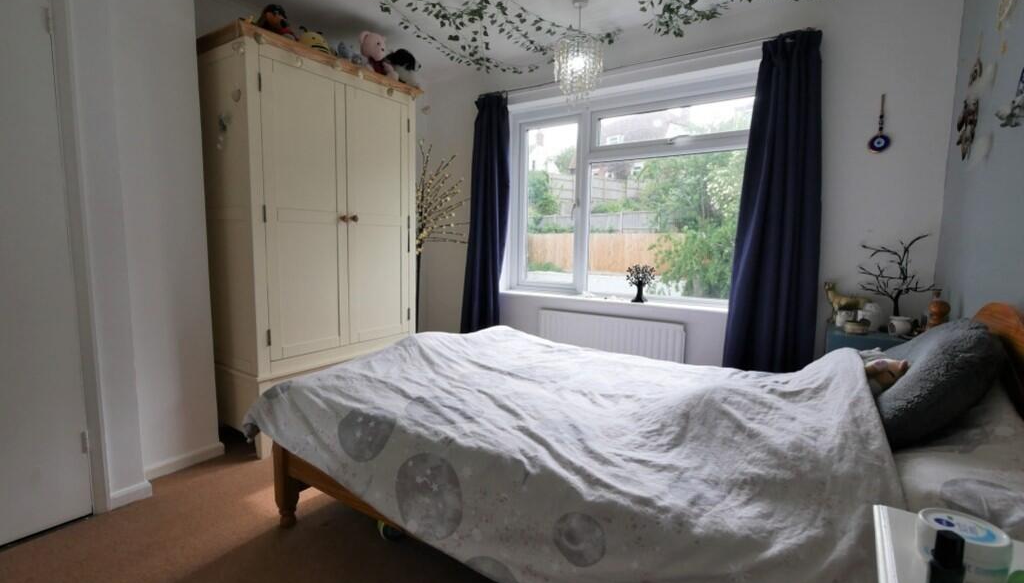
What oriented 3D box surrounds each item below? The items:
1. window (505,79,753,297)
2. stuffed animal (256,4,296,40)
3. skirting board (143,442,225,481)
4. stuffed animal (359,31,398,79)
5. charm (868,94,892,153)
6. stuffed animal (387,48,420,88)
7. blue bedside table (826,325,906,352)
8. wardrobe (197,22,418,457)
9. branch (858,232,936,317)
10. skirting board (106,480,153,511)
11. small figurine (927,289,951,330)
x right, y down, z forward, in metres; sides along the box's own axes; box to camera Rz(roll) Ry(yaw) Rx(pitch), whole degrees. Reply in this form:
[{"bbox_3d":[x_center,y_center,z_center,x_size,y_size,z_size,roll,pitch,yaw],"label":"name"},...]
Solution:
[{"bbox_3d":[0.663,-0.564,2.549,1.571,1.228,0.090,5,7,31],"label":"window"},{"bbox_3d":[-1.121,-1.280,1.978,0.140,0.180,0.140,4,6,25],"label":"stuffed animal"},{"bbox_3d":[-1.496,0.778,1.905,0.020,0.058,0.296,5,7,34],"label":"skirting board"},{"bbox_3d":[-0.786,-1.379,2.445,0.160,0.270,0.180,4,6,25],"label":"stuffed animal"},{"bbox_3d":[1.598,-0.724,1.793,0.076,0.248,0.018,5,7,31],"label":"charm"},{"bbox_3d":[-0.679,-1.384,2.598,0.190,0.250,0.150,1,6,2],"label":"stuffed animal"},{"bbox_3d":[1.496,0.518,1.743,0.349,0.723,0.360,5,7,31],"label":"blue bedside table"},{"bbox_3d":[-1.124,-0.239,2.442,0.580,1.986,1.032,5,7,35],"label":"wardrobe"},{"bbox_3d":[1.531,-0.067,1.650,0.225,0.325,0.160,5,7,31],"label":"branch"},{"bbox_3d":[-1.503,0.804,1.634,0.020,0.060,0.125,5,7,34],"label":"skirting board"},{"bbox_3d":[1.721,0.079,1.673,0.060,0.170,0.058,7,8,43],"label":"small figurine"}]

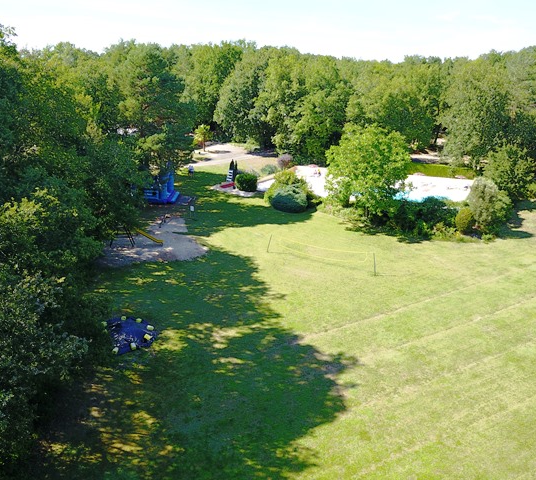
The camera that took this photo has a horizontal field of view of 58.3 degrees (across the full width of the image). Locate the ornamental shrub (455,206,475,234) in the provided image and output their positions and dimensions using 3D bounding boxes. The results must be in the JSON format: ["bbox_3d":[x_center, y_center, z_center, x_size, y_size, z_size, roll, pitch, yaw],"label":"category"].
[{"bbox_3d":[18.508,-1.835,45.300,1.680,2.660,1.630,0,20,0],"label":"ornamental shrub"}]

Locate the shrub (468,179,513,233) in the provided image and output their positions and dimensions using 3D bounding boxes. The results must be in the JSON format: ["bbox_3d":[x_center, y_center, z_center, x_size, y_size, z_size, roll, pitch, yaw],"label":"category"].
[{"bbox_3d":[20.991,-3.368,45.658,3.840,5.290,3.720,0,20,0],"label":"shrub"}]

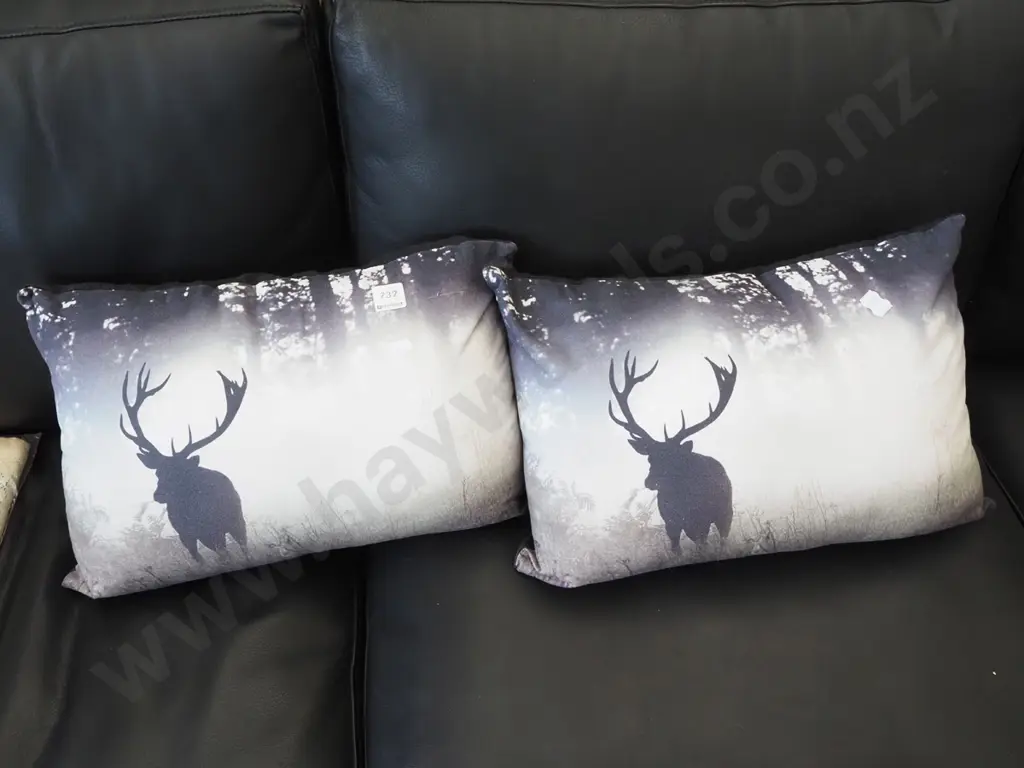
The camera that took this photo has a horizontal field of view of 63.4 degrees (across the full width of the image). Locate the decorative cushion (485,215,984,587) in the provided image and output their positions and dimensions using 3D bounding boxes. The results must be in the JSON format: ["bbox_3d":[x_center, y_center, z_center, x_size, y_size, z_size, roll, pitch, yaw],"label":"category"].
[{"bbox_3d":[0.237,0.013,0.828,0.485,0.305,0.130,-7,8,-6],"label":"decorative cushion"}]

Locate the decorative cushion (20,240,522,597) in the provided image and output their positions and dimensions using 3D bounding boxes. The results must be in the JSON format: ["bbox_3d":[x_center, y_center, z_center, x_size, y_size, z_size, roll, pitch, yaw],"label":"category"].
[{"bbox_3d":[-0.219,0.030,0.860,0.485,0.300,0.130,-7,14,-11],"label":"decorative cushion"}]

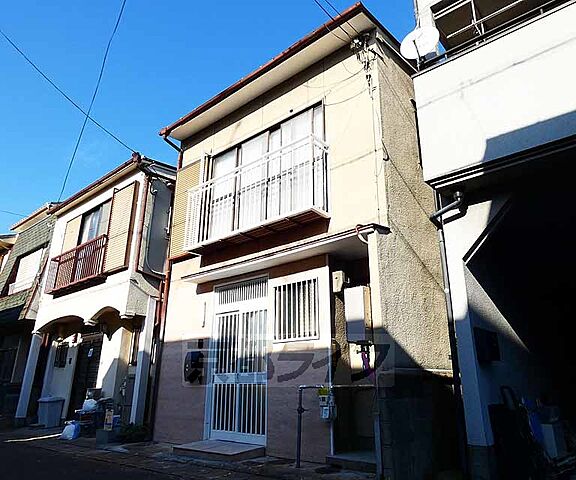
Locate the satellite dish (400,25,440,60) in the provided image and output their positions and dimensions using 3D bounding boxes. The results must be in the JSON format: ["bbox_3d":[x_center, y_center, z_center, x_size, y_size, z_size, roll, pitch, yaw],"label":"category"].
[{"bbox_3d":[1.850,-2.768,5.100,0.500,0.500,0.280,-12,-23,30],"label":"satellite dish"}]

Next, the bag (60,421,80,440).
[{"bbox_3d":[-3.634,3.183,6.080,0.290,0.310,0.280,-15,-25,35],"label":"bag"}]

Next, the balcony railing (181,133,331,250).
[{"bbox_3d":[-0.627,-0.604,5.869,2.770,1.156,0.405,-15,-25,35],"label":"balcony railing"}]

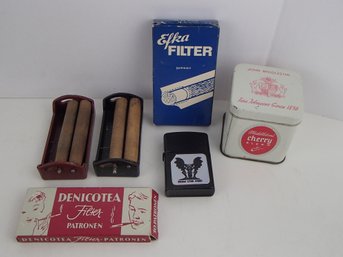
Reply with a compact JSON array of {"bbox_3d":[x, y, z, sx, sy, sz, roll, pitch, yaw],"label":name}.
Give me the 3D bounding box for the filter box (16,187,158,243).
[{"bbox_3d":[-0.060,0.065,0.278,0.099,0.011,0.040,0,49,-1],"label":"filter box"}]

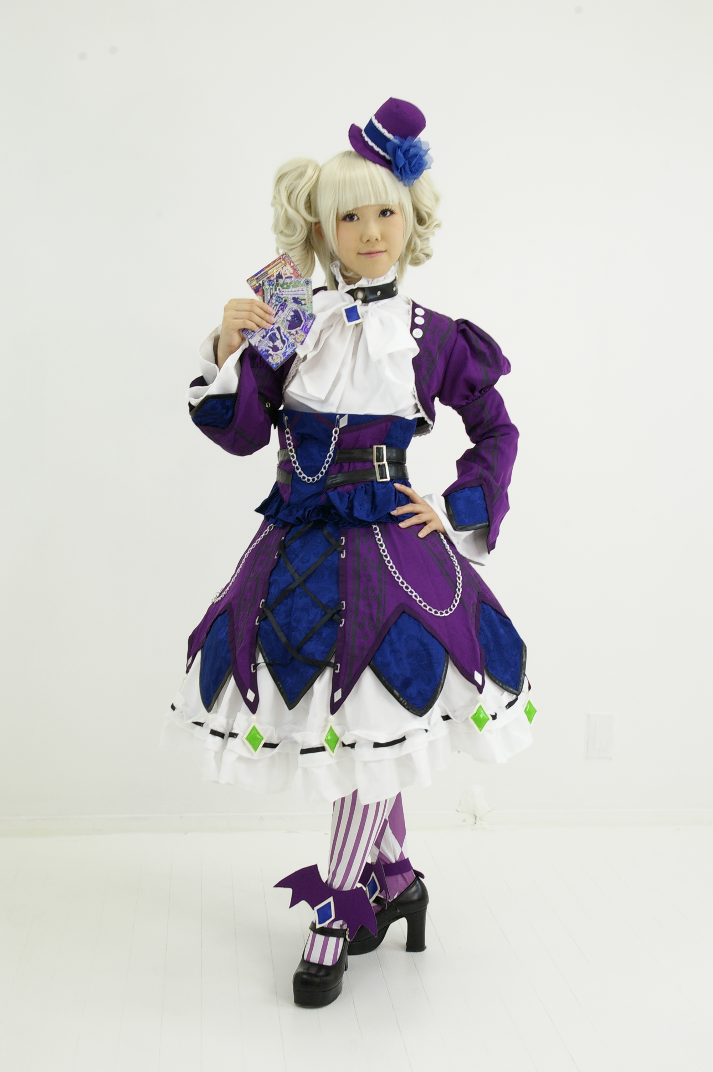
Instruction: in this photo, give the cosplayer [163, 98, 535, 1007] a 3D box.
[{"bbox_3d":[-0.014,0.023,2.523,0.700,1.650,0.640,4,7,20],"label":"cosplayer"}]

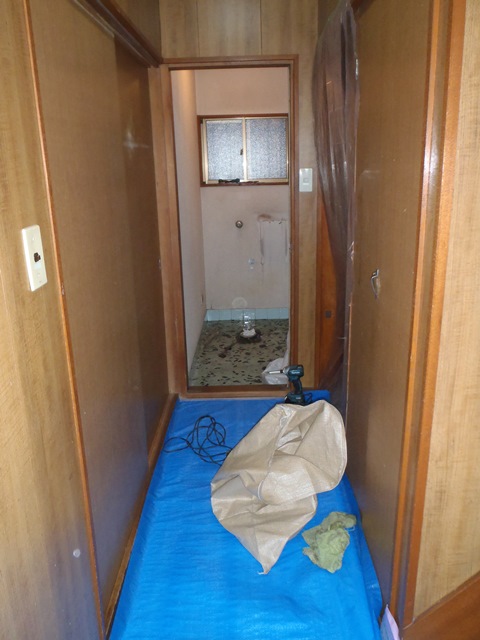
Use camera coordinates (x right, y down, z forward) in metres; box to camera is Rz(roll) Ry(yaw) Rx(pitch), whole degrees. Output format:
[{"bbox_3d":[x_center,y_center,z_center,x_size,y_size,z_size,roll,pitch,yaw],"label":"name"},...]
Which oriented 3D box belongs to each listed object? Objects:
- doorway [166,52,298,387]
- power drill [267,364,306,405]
[{"bbox_3d":[-0.028,-0.445,2.909,0.700,1.860,0.120,-1,16,1],"label":"doorway"},{"bbox_3d":[0.265,0.389,2.991,0.208,0.236,0.078,-3,16,-7],"label":"power drill"}]

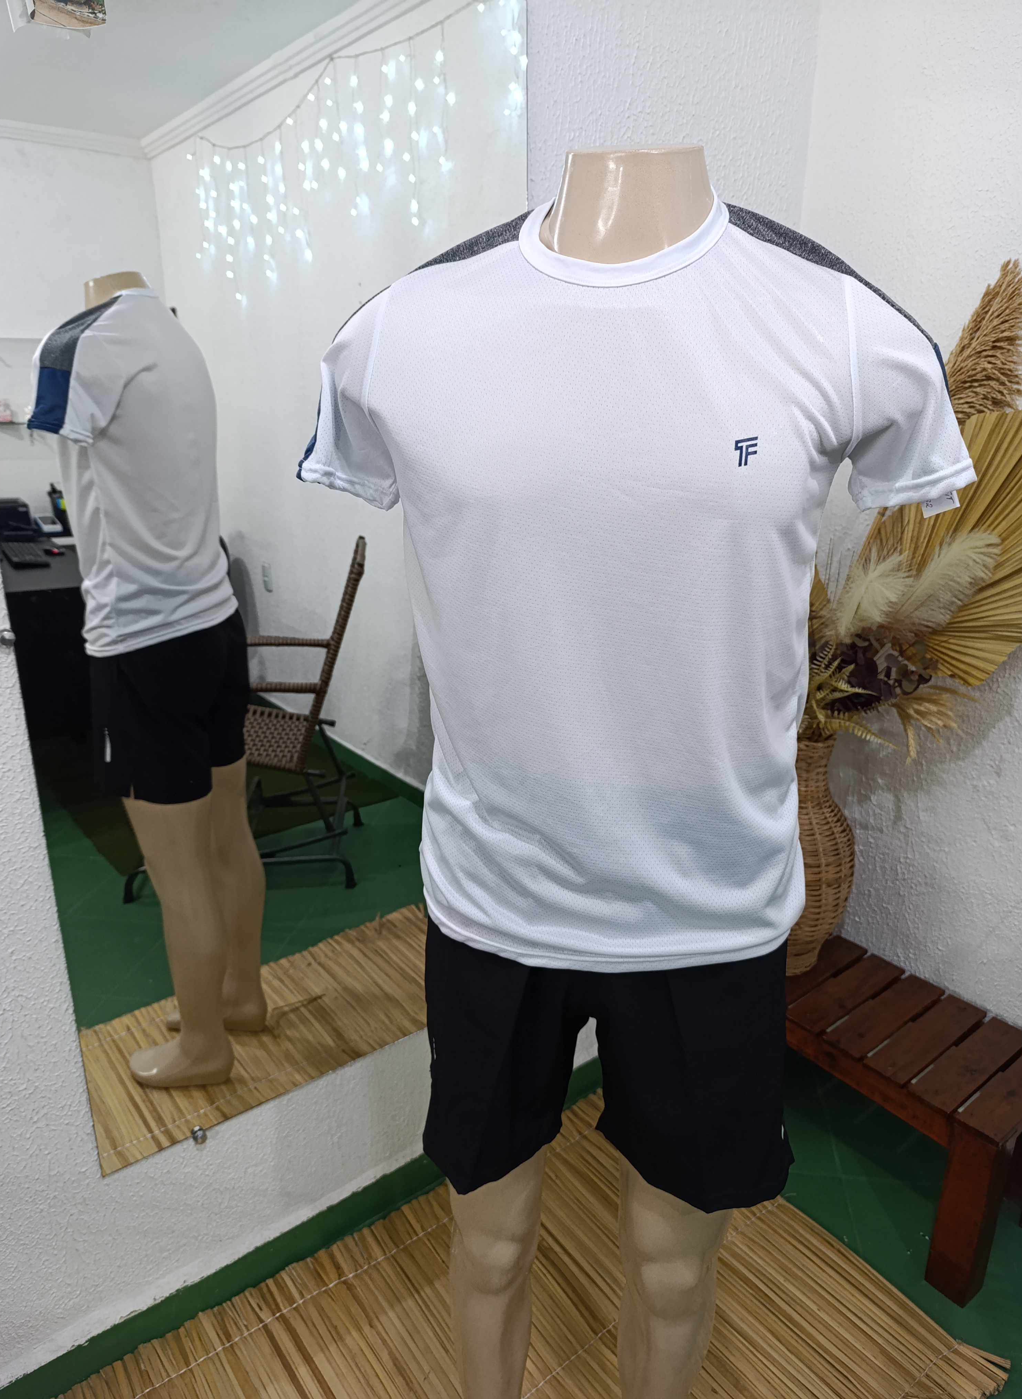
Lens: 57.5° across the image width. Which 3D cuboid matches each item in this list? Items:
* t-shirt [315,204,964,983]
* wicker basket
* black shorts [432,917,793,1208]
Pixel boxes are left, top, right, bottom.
[{"bbox_3d":[0.098,-0.099,0.837,0.570,0.635,0.270,2,18,4],"label":"t-shirt"},{"bbox_3d":[0.581,0.311,1.865,0.205,0.505,0.205,-12,22,-33],"label":"wicker basket"},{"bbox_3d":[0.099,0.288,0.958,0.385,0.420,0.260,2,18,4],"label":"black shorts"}]

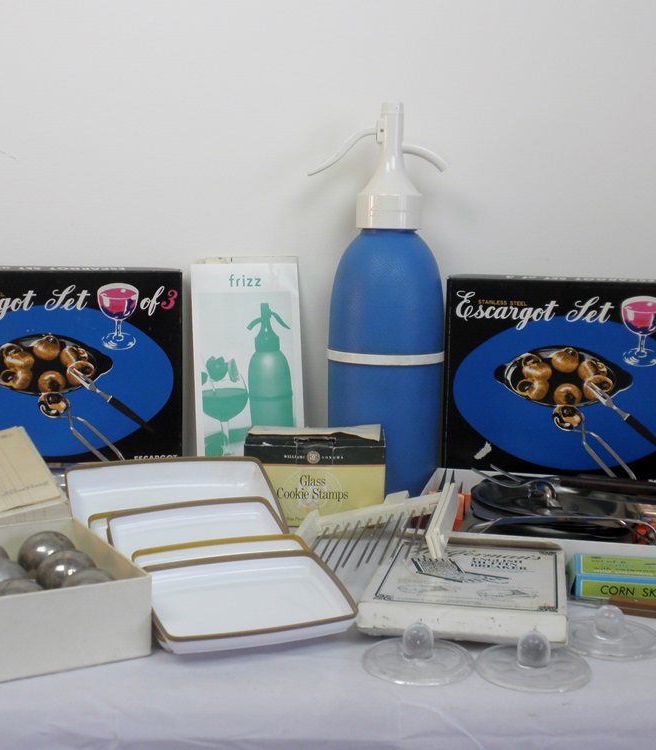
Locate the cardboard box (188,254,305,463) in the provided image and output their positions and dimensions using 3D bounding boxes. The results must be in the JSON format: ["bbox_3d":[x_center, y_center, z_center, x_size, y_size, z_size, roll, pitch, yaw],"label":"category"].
[{"bbox_3d":[-0.085,0.001,1.181,0.113,0.248,0.084,-1,4,0],"label":"cardboard box"}]

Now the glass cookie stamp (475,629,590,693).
[{"bbox_3d":[0.130,0.173,0.677,0.072,0.029,0.072,1,7,0],"label":"glass cookie stamp"}]

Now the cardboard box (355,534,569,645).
[{"bbox_3d":[0.106,0.161,0.812,0.142,0.020,0.163,2,7,10],"label":"cardboard box"}]

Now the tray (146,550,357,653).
[{"bbox_3d":[-0.057,0.157,0.736,0.132,0.017,0.088,-3,21,-20],"label":"tray"}]

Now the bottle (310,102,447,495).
[{"bbox_3d":[0.052,-0.078,1.134,0.151,0.413,0.125,1,7,6],"label":"bottle"}]

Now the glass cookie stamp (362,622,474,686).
[{"bbox_3d":[0.058,0.171,0.686,0.072,0.029,0.072,1,7,0],"label":"glass cookie stamp"}]

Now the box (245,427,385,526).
[{"bbox_3d":[-0.011,0.100,1.054,0.133,0.078,0.088,1,7,1],"label":"box"}]

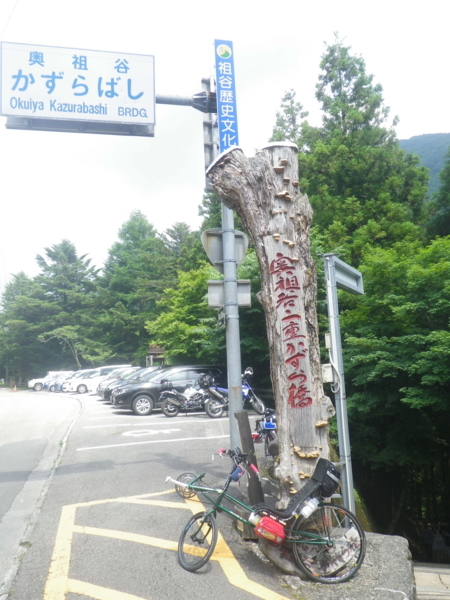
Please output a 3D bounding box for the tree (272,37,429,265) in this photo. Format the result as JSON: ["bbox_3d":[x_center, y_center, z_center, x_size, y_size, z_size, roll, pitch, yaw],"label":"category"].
[{"bbox_3d":[6.477,-4.290,22.678,7.000,17.435,7.000,-4,-7,0],"label":"tree"}]

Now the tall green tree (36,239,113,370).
[{"bbox_3d":[-16.900,1.300,52.500,8.000,15.200,8.000,-2,-8,0],"label":"tall green tree"}]

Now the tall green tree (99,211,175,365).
[{"bbox_3d":[-8.198,-0.379,47.506,8.000,17.352,8.000,-4,-7,0],"label":"tall green tree"}]

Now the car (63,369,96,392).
[{"bbox_3d":[-10.350,6.350,37.400,4.300,1.620,1.720,2,-9,-27],"label":"car"}]

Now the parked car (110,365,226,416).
[{"bbox_3d":[-2.020,3.290,18.300,4.600,1.720,1.820,2,-9,-26],"label":"parked car"}]

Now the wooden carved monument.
[{"bbox_3d":[0.435,0.234,4.604,1.033,3.566,0.700,-5,-7,10],"label":"wooden carved monument"}]

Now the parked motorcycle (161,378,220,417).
[{"bbox_3d":[-1.150,3.360,16.700,2.120,1.270,0.850,2,-9,-25],"label":"parked motorcycle"}]

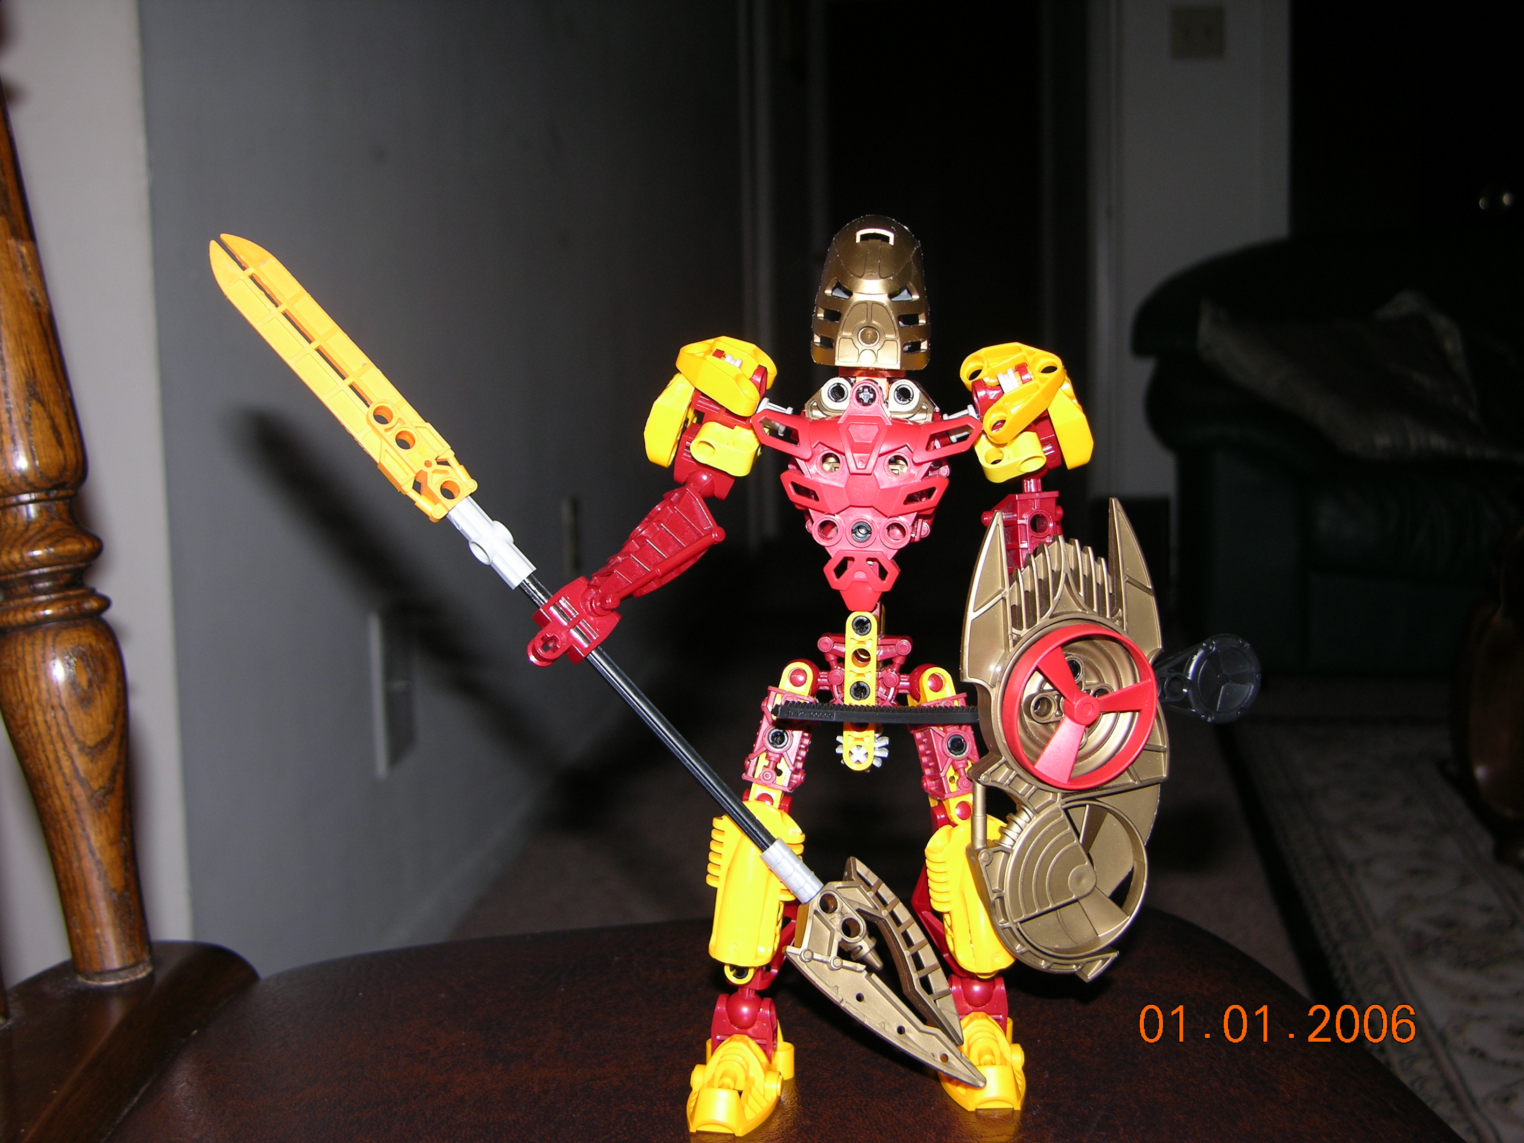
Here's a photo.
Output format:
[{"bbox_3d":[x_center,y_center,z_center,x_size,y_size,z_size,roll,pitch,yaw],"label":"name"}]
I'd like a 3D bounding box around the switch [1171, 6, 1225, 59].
[{"bbox_3d":[0.948,-1.171,4.400,0.116,0.114,0.012,-1,6,1],"label":"switch"}]

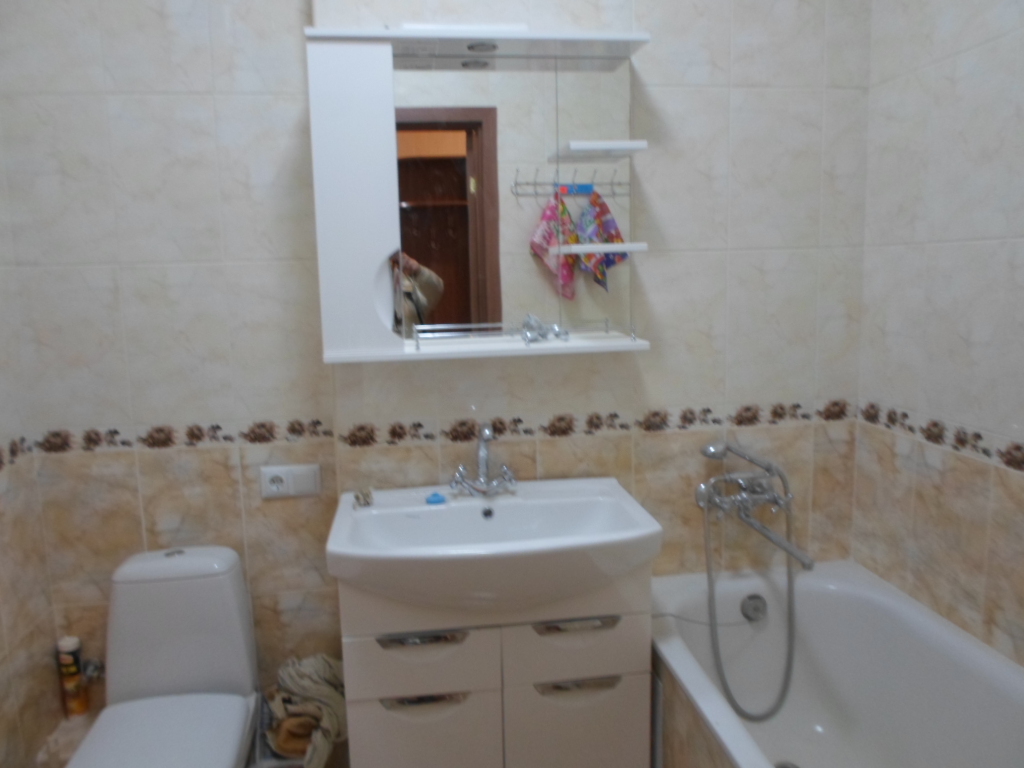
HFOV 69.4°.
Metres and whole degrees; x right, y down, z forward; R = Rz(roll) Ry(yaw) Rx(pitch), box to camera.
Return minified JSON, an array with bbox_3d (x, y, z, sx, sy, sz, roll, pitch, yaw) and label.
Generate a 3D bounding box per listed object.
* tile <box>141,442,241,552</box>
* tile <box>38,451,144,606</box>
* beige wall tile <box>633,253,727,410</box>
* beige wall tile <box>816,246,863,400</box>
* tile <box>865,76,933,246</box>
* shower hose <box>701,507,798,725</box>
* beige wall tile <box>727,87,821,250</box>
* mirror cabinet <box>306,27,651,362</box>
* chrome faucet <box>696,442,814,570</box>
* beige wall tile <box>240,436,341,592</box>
[{"bbox_3d":[-0.815,0.357,1.902,0.250,0.400,0.010,-2,8,-8],"label":"tile"},{"bbox_3d":[-1.053,0.367,1.870,0.231,0.400,0.010,-2,8,-8],"label":"tile"},{"bbox_3d":[0.431,-0.138,1.900,0.250,0.402,0.010,-2,8,-8],"label":"beige wall tile"},{"bbox_3d":[0.873,-0.161,1.978,0.120,0.399,0.010,-2,8,-7],"label":"beige wall tile"},{"bbox_3d":[0.941,-0.544,1.808,0.010,0.401,0.246,-2,8,-7],"label":"tile"},{"bbox_3d":[0.610,0.584,1.881,0.235,0.590,0.080,-2,8,-8],"label":"shower hose"},{"bbox_3d":[0.669,-0.543,1.880,0.250,0.396,0.010,-2,8,-8],"label":"beige wall tile"},{"bbox_3d":[-0.065,-0.433,1.739,0.757,0.723,0.158,-2,8,-7],"label":"mirror cabinet"},{"bbox_3d":[0.624,0.282,1.827,0.241,0.235,0.355,-2,8,-7],"label":"chrome faucet"},{"bbox_3d":[-0.571,0.347,1.934,0.243,0.400,0.010,-2,8,-8],"label":"beige wall tile"}]

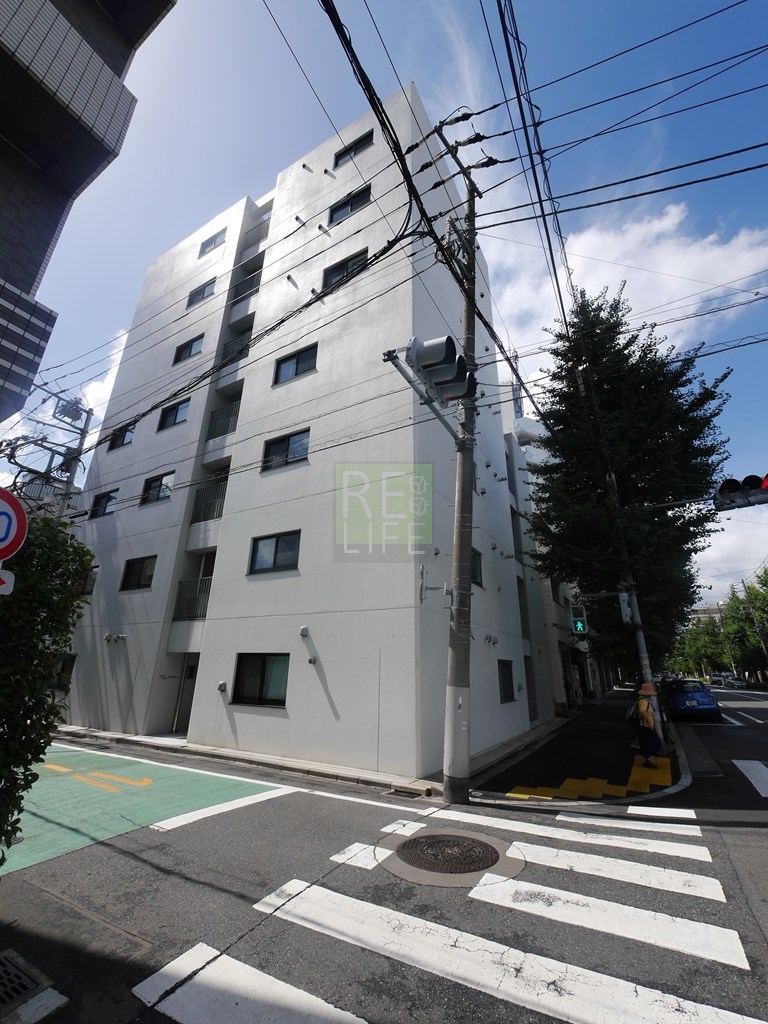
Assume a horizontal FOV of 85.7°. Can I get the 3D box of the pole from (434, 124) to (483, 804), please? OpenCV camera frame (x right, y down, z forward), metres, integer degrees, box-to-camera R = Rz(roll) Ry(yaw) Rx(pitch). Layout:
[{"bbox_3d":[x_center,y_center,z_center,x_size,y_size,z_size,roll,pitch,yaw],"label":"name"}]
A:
[{"bbox_3d":[1.403,-2.228,7.802,0.500,13.200,1.850,-12,-26,40],"label":"pole"}]

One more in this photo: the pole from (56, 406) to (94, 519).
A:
[{"bbox_3d":[-11.494,1.029,14.341,0.400,11.100,0.400,17,-26,-37],"label":"pole"}]

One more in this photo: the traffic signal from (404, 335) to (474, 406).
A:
[{"bbox_3d":[0.775,-1.934,5.680,0.550,0.440,1.170,-11,-23,29],"label":"traffic signal"}]

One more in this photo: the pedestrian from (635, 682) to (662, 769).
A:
[{"bbox_3d":[5.190,4.150,8.130,0.480,1.500,0.520,-18,-28,42],"label":"pedestrian"}]

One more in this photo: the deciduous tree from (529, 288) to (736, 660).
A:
[{"bbox_3d":[7.904,-1.136,14.096,5.800,15.400,5.800,-11,-24,29],"label":"deciduous tree"}]

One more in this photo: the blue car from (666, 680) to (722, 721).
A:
[{"bbox_3d":[13.000,7.900,17.800,1.760,1.450,4.200,-11,-24,29],"label":"blue car"}]

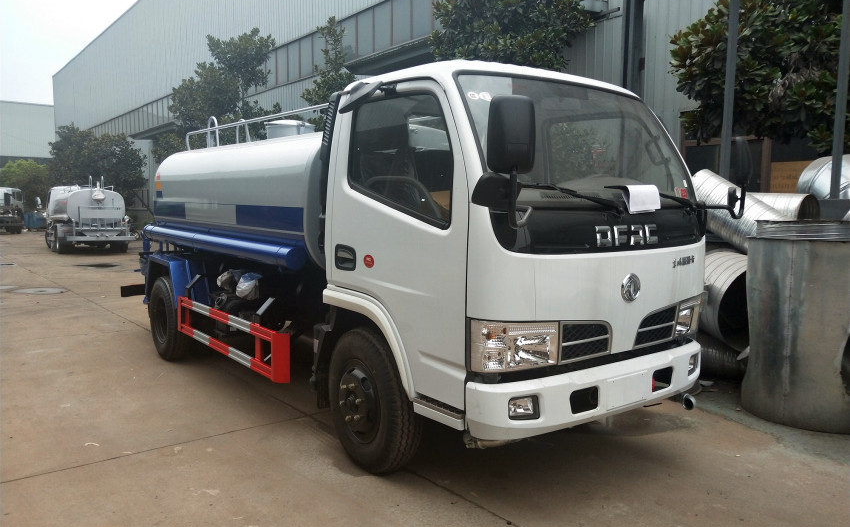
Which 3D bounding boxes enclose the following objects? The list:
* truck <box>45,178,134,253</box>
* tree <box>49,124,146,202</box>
[{"bbox_3d":[-11.082,-1.610,20.033,1.930,2.250,5.500,-2,6,-38],"label":"truck"},{"bbox_3d":[-16.143,-4.058,30.141,4.500,5.250,4.500,-2,6,-38],"label":"tree"}]

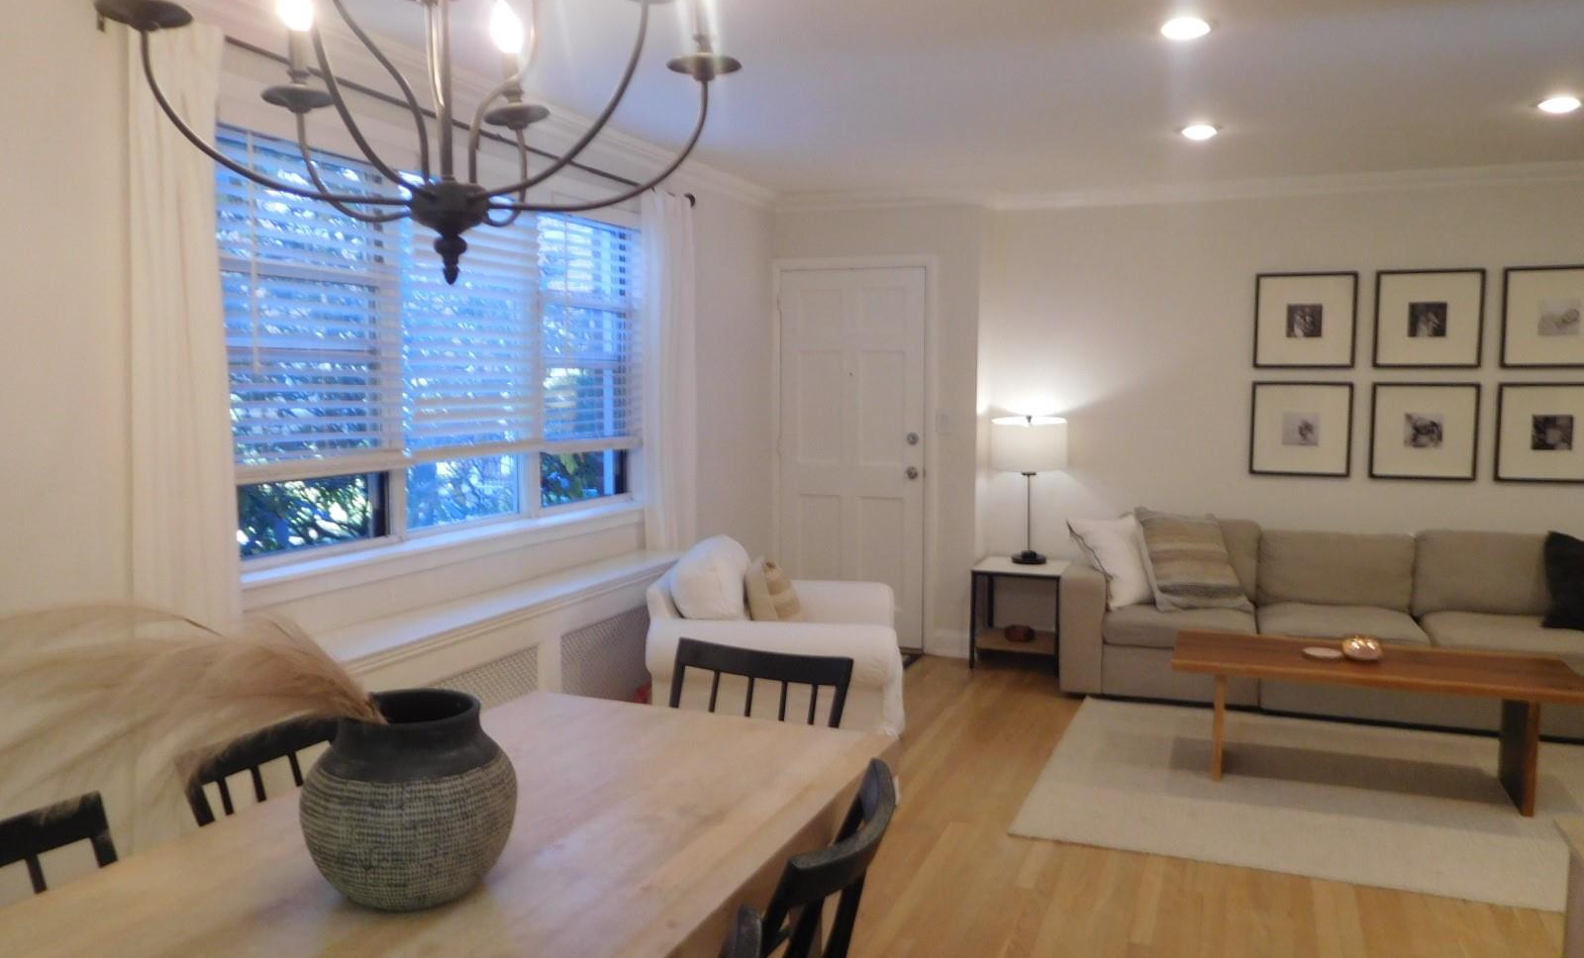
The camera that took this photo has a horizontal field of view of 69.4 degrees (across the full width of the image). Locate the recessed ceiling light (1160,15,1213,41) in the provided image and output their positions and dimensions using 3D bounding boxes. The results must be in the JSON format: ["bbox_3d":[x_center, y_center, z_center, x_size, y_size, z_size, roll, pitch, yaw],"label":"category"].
[{"bbox_3d":[1.124,-1.291,3.257,0.160,0.030,0.160,2,5,23],"label":"recessed ceiling light"}]

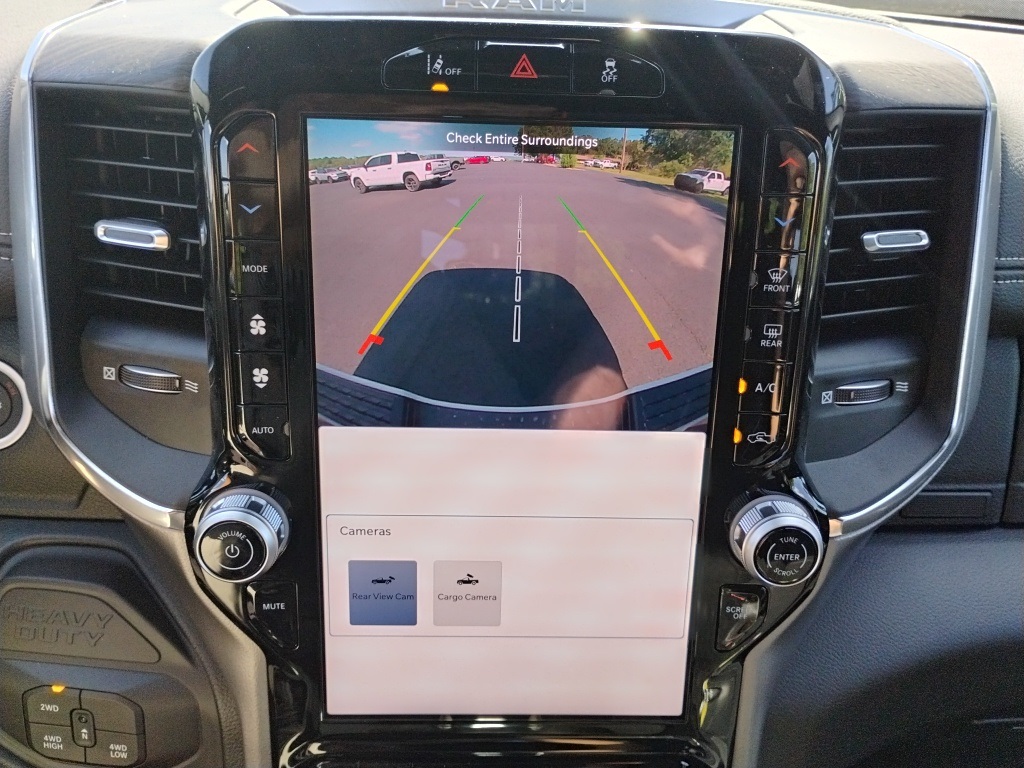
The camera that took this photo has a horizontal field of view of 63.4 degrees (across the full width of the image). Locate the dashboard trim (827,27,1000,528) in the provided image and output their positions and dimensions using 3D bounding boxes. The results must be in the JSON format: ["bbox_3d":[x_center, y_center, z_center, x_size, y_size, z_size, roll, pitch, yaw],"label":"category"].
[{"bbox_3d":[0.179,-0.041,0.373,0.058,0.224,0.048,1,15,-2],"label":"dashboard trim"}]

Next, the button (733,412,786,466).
[{"bbox_3d":[0.104,0.023,0.350,0.022,0.023,0.008,1,15,-2],"label":"button"}]

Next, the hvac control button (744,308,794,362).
[{"bbox_3d":[0.105,-0.020,0.339,0.021,0.022,0.008,1,15,-2],"label":"hvac control button"}]

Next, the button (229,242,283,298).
[{"bbox_3d":[-0.100,-0.046,0.326,0.020,0.021,0.008,1,15,-2],"label":"button"}]

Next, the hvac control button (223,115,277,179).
[{"bbox_3d":[-0.098,-0.090,0.315,0.019,0.023,0.008,1,15,-2],"label":"hvac control button"}]

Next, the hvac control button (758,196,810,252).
[{"bbox_3d":[0.106,-0.063,0.328,0.019,0.021,0.008,1,15,-2],"label":"hvac control button"}]

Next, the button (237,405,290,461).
[{"bbox_3d":[-0.103,0.019,0.344,0.022,0.023,0.008,1,15,-2],"label":"button"}]

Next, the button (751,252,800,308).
[{"bbox_3d":[0.105,-0.042,0.333,0.019,0.021,0.008,1,15,-2],"label":"button"}]

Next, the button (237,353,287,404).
[{"bbox_3d":[-0.101,-0.003,0.337,0.020,0.021,0.008,1,15,-2],"label":"button"}]

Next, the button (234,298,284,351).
[{"bbox_3d":[-0.101,-0.024,0.332,0.020,0.021,0.008,1,15,-2],"label":"button"}]

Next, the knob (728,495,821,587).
[{"bbox_3d":[0.112,0.067,0.348,0.035,0.035,0.020,1,15,-2],"label":"knob"}]

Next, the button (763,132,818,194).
[{"bbox_3d":[0.107,-0.086,0.322,0.020,0.023,0.008,1,15,-2],"label":"button"}]

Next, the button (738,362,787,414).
[{"bbox_3d":[0.104,0.001,0.345,0.021,0.022,0.008,1,15,-2],"label":"button"}]

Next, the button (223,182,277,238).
[{"bbox_3d":[-0.101,-0.067,0.321,0.021,0.022,0.008,1,15,-2],"label":"button"}]

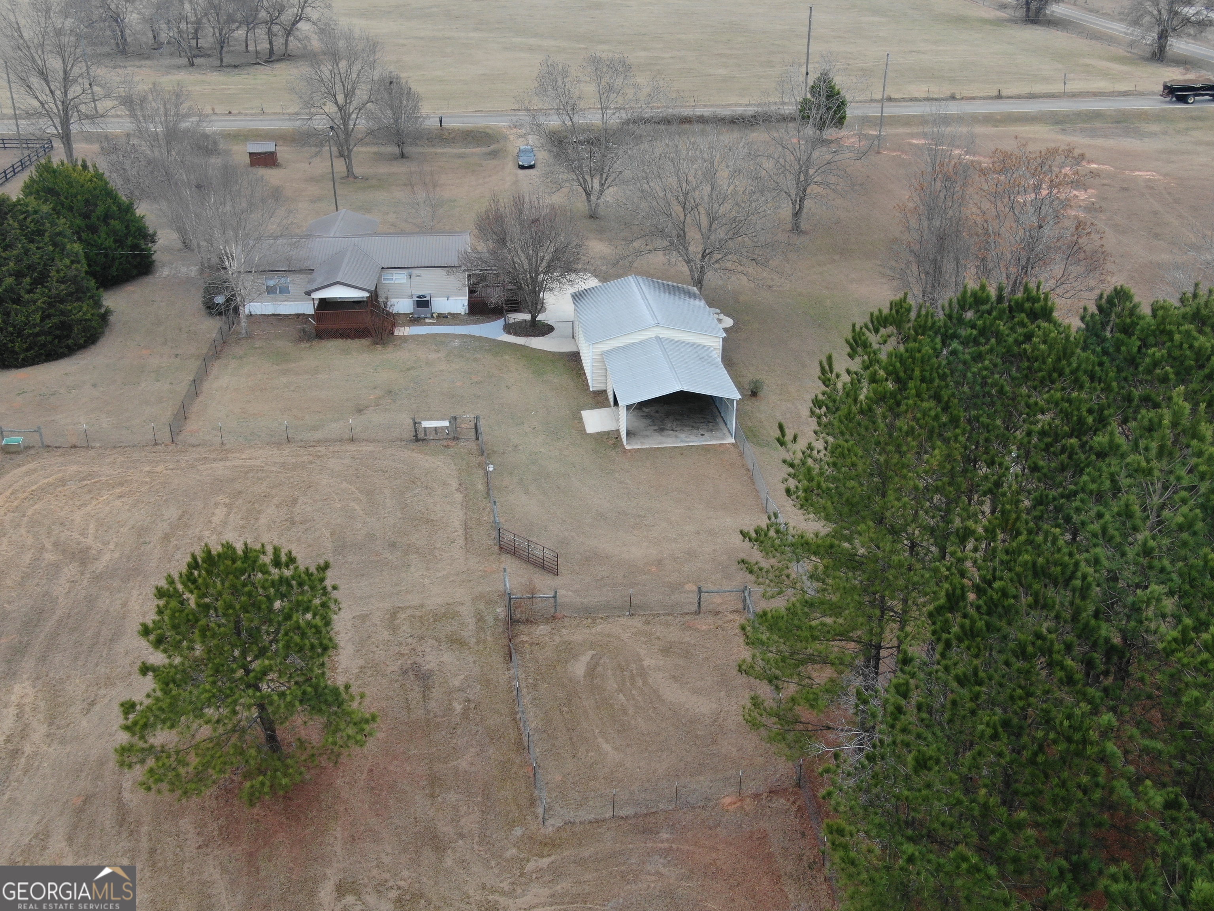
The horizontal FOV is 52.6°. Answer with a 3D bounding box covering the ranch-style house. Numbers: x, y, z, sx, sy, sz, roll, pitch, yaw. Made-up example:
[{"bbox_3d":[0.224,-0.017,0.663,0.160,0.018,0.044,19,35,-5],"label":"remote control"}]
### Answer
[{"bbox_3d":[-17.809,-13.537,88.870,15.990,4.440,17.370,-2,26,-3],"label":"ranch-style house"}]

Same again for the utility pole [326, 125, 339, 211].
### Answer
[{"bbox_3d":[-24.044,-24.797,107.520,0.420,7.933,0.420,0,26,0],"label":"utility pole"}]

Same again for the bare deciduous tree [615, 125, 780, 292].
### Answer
[{"bbox_3d":[6.322,-16.756,85.862,11.510,12.380,11.510,-1,26,0],"label":"bare deciduous tree"}]

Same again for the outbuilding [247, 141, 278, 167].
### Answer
[{"bbox_3d":[-35.539,-31.179,126.801,2.600,2.150,2.500,-4,26,-8],"label":"outbuilding"}]

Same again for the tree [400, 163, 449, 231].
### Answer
[{"bbox_3d":[-15.305,-21.540,103.145,4.086,5.832,3.882,0,26,0],"label":"tree"}]

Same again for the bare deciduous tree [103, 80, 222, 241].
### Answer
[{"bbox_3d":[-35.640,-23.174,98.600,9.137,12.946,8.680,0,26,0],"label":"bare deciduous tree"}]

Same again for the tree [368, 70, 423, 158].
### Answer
[{"bbox_3d":[-21.991,-35.445,127.716,5.612,8.774,5.332,0,26,0],"label":"tree"}]

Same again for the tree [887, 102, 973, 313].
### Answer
[{"bbox_3d":[21.666,-16.414,82.753,5.920,14.180,5.920,-1,26,0],"label":"tree"}]

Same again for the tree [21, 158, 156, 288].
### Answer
[{"bbox_3d":[-40.576,-18.727,95.247,11.310,8.660,11.310,-1,26,0],"label":"tree"}]

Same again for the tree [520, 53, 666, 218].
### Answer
[{"bbox_3d":[-1.222,-27.543,106.326,12.700,14.060,12.700,-1,26,0],"label":"tree"}]

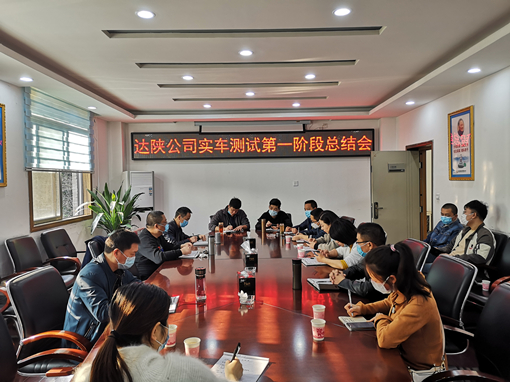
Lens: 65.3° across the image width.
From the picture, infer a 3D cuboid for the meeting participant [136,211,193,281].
[{"bbox_3d":[-1.057,0.874,4.518,0.750,1.280,0.560,-1,1,-7],"label":"meeting participant"}]

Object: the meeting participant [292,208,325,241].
[{"bbox_3d":[0.950,0.846,5.773,0.750,1.220,0.520,-1,1,-7],"label":"meeting participant"}]

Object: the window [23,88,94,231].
[{"bbox_3d":[-2.638,-0.372,5.536,0.120,1.650,1.840,-1,1,0],"label":"window"}]

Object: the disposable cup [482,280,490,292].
[{"bbox_3d":[2.085,0.856,3.580,0.073,0.086,0.073,-1,1,1],"label":"disposable cup"}]

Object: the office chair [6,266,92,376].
[{"bbox_3d":[-1.211,1.048,2.641,0.630,1.020,0.580,-1,1,6],"label":"office chair"}]

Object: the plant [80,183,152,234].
[{"bbox_3d":[-2.092,0.641,6.044,1.050,1.500,1.000,-1,1,1],"label":"plant"}]

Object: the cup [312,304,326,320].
[{"bbox_3d":[0.383,0.741,2.378,0.076,0.090,0.076,-1,1,0],"label":"cup"}]

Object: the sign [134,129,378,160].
[{"bbox_3d":[-0.029,-0.899,7.750,4.720,0.520,0.090,-1,1,1],"label":"sign"}]

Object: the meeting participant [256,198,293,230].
[{"bbox_3d":[0.321,0.787,7.040,0.600,1.300,0.720,-1,1,2],"label":"meeting participant"}]

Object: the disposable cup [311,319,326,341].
[{"bbox_3d":[0.312,0.684,1.950,0.073,0.086,0.073,-1,1,1],"label":"disposable cup"}]

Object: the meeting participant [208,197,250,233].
[{"bbox_3d":[-0.395,0.749,6.445,0.620,1.270,0.750,-1,1,1],"label":"meeting participant"}]

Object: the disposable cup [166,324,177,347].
[{"bbox_3d":[-0.436,0.762,2.087,0.076,0.090,0.076,-1,1,0],"label":"disposable cup"}]

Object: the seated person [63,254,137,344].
[{"bbox_3d":[-0.885,0.851,2.462,0.750,1.270,0.580,-1,1,4],"label":"seated person"}]

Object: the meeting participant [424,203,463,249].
[{"bbox_3d":[2.039,0.764,4.364,0.720,1.260,0.540,-1,1,-22],"label":"meeting participant"}]

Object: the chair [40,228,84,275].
[{"bbox_3d":[-2.105,0.953,4.701,0.610,1.000,0.590,-1,1,12],"label":"chair"}]

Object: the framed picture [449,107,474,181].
[{"bbox_3d":[2.531,-0.563,4.915,0.030,0.870,0.610,-1,1,0],"label":"framed picture"}]

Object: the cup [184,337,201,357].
[{"bbox_3d":[-0.272,0.701,1.741,0.073,0.086,0.073,-1,1,0],"label":"cup"}]

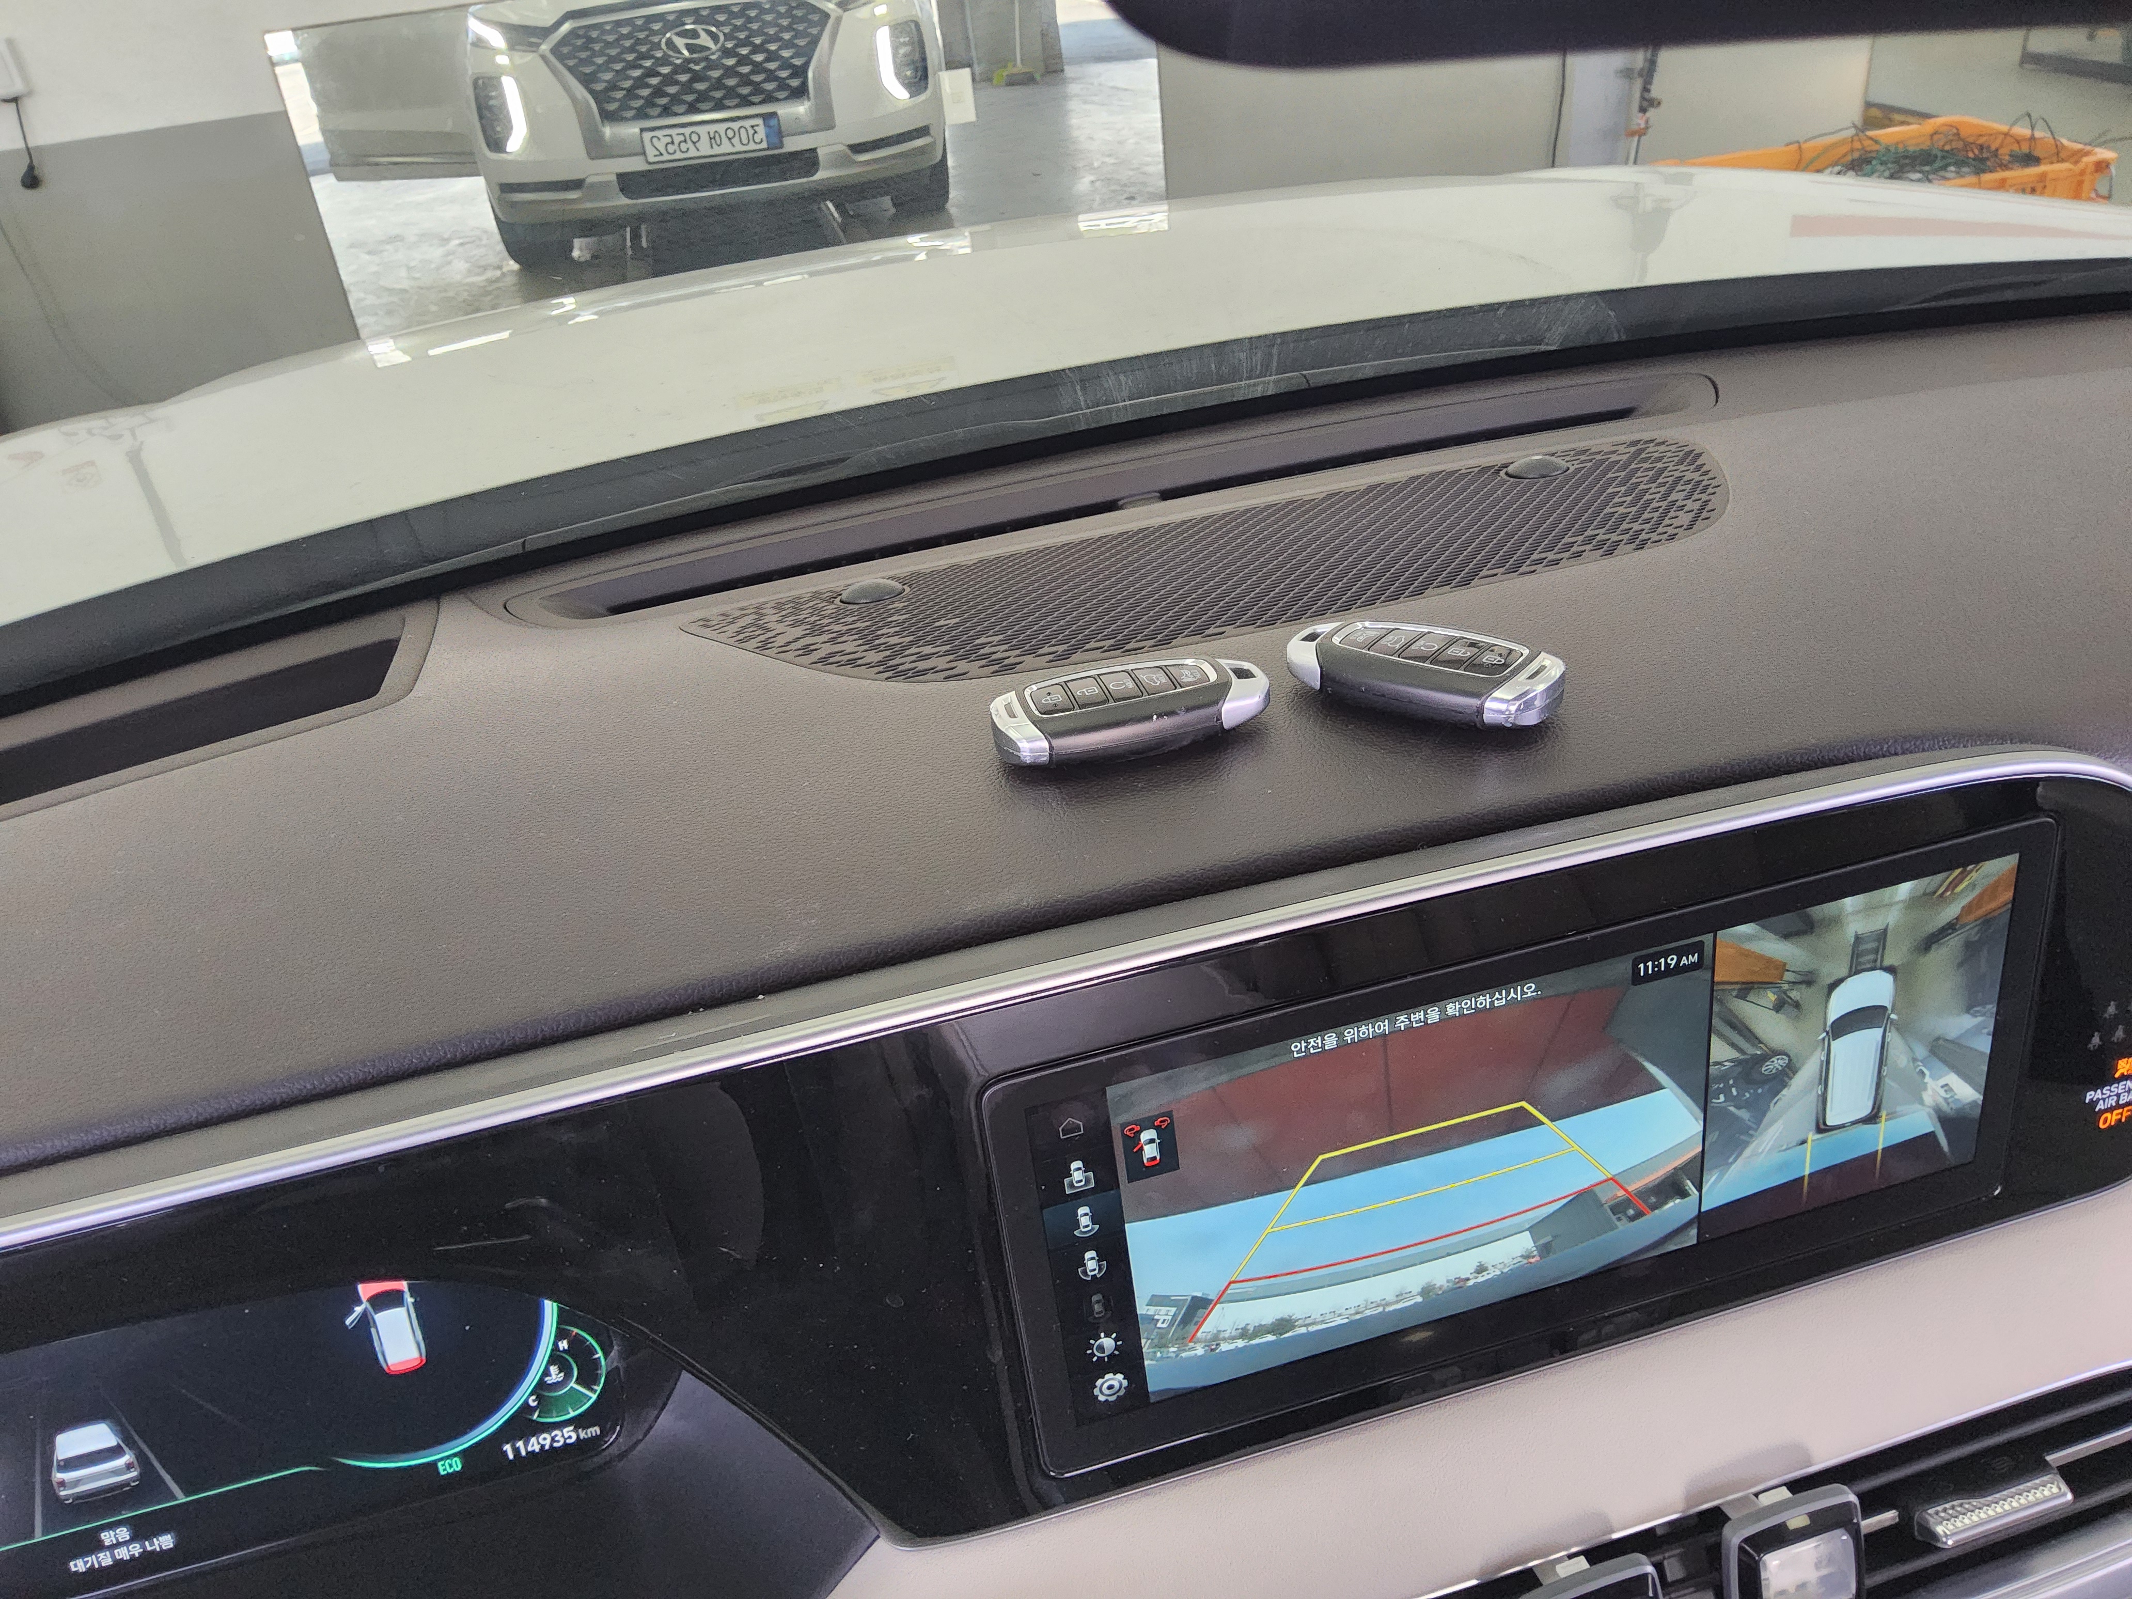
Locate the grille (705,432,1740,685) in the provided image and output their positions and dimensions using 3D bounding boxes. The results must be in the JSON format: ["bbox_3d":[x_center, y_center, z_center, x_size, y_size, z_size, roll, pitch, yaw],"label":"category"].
[{"bbox_3d":[0.064,-0.080,0.534,0.384,0.014,0.122,-13,30,-10],"label":"grille"}]

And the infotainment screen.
[{"bbox_3d":[0.114,0.080,0.371,0.263,0.118,0.018,-13,25,-10],"label":"infotainment screen"}]

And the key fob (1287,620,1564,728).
[{"bbox_3d":[0.100,-0.036,0.432,0.078,0.015,0.037,12,34,31],"label":"key fob"}]

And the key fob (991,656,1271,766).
[{"bbox_3d":[0.018,-0.025,0.431,0.078,0.015,0.037,-10,29,-5],"label":"key fob"}]

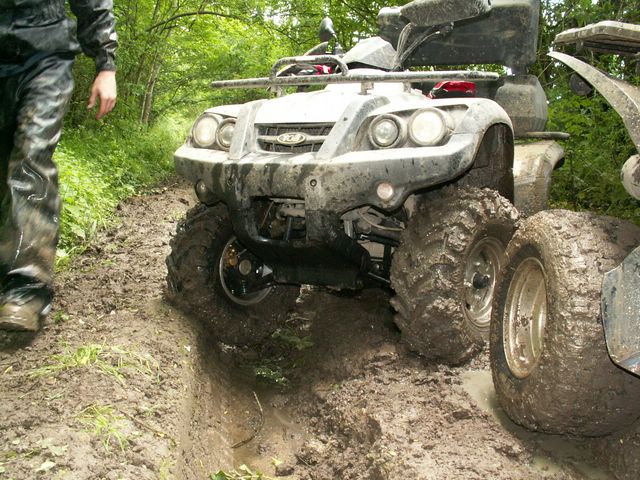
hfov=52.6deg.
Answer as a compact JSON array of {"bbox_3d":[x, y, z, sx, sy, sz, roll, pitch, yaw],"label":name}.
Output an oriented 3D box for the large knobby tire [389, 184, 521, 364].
[{"bbox_3d":[0.523,0.139,2.390,0.230,0.645,0.645,3,10,37],"label":"large knobby tire"}]

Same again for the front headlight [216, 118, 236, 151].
[{"bbox_3d":[-0.299,-0.369,2.271,0.108,0.108,0.090,3,11,21],"label":"front headlight"}]

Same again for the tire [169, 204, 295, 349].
[{"bbox_3d":[-0.365,0.128,2.760,0.220,0.640,0.640,3,10,37],"label":"tire"}]

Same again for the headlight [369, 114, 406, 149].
[{"bbox_3d":[0.223,-0.346,2.071,0.107,0.107,0.090,3,11,21],"label":"headlight"}]

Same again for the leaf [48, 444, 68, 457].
[{"bbox_3d":[-0.596,0.481,1.478,0.040,0.010,0.038,-1,10,0],"label":"leaf"}]

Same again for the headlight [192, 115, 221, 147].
[{"bbox_3d":[-0.393,-0.395,2.349,0.118,0.118,0.085,3,11,21],"label":"headlight"}]

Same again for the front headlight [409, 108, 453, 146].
[{"bbox_3d":[0.353,-0.360,2.069,0.117,0.117,0.085,3,11,21],"label":"front headlight"}]

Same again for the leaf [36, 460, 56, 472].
[{"bbox_3d":[-0.596,0.493,1.409,0.040,0.010,0.038,-1,10,0],"label":"leaf"}]

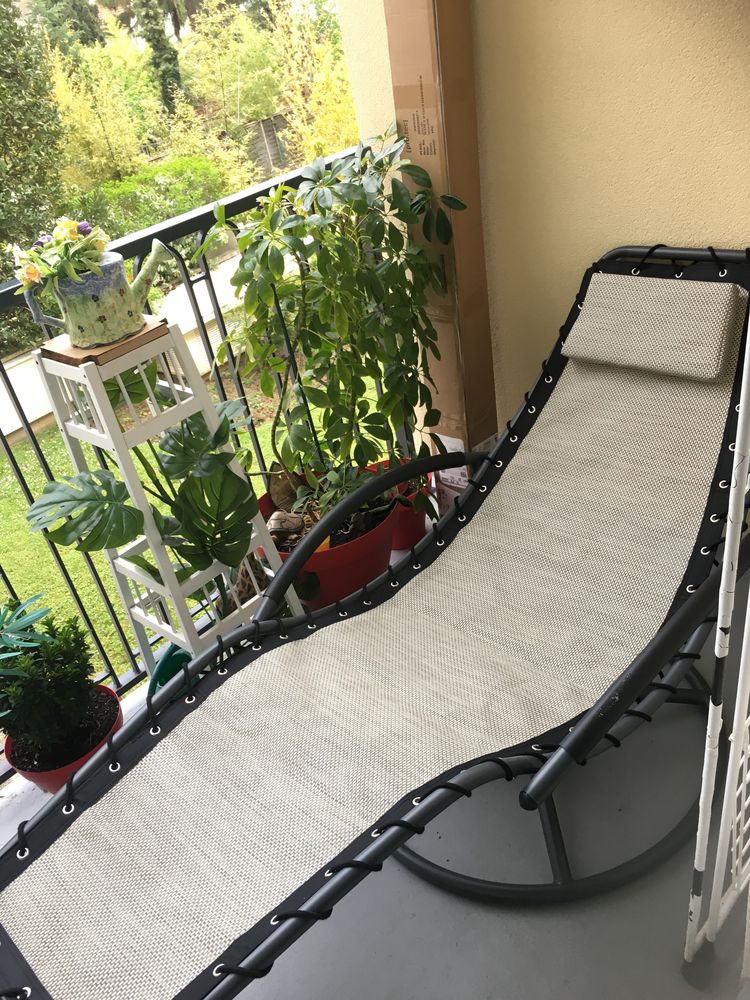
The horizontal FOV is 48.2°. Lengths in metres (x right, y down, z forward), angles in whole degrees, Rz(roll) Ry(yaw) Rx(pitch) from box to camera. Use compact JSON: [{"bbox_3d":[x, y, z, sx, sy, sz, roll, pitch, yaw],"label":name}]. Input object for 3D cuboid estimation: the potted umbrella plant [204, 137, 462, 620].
[{"bbox_3d":[-0.073,-0.252,2.074,0.527,1.088,0.697,18,43,39],"label":"potted umbrella plant"}]

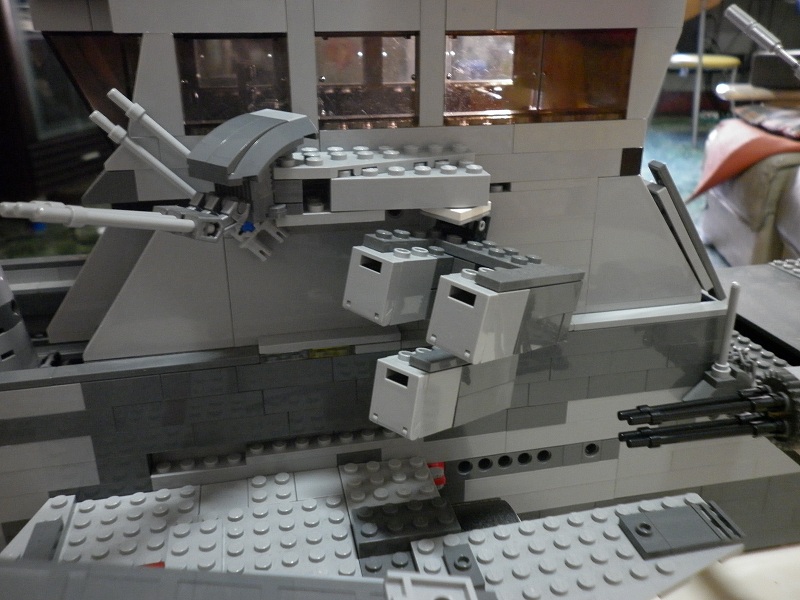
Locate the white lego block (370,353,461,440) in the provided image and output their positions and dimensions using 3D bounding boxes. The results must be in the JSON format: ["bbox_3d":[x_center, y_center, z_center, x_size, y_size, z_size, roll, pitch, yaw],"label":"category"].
[{"bbox_3d":[0.005,0.028,0.198,0.016,0.020,0.019,17,14,39],"label":"white lego block"}]

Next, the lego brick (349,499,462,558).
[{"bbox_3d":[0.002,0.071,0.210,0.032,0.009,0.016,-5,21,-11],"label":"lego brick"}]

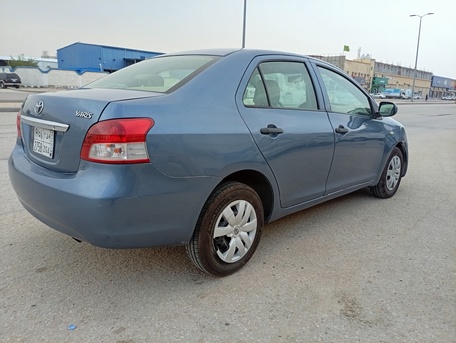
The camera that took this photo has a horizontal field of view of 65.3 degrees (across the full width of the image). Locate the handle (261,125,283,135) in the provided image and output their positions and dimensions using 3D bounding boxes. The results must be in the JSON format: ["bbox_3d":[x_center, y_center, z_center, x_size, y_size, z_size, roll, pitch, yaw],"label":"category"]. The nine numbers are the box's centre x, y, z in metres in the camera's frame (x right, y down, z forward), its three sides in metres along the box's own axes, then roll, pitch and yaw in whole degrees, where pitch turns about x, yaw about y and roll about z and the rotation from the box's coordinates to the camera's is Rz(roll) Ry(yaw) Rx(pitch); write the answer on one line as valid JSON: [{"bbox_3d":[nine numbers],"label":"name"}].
[{"bbox_3d":[0.281,-0.263,2.284,0.230,0.075,0.050,-11,17,-44],"label":"handle"}]

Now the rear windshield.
[{"bbox_3d":[-0.598,-0.686,2.479,1.180,0.090,0.590,13,45,44],"label":"rear windshield"}]

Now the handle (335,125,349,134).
[{"bbox_3d":[0.939,-0.336,2.938,0.230,0.075,0.050,-11,17,-44],"label":"handle"}]

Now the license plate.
[{"bbox_3d":[-1.090,-0.174,2.101,0.335,0.155,0.020,13,9,44],"label":"license plate"}]

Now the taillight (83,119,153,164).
[{"bbox_3d":[-0.543,-0.158,1.728,0.250,0.210,0.300,-11,17,-44],"label":"taillight"}]

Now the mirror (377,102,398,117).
[{"bbox_3d":[1.483,-0.568,3.300,0.130,0.130,0.200,-11,17,-44],"label":"mirror"}]

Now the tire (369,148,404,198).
[{"bbox_3d":[1.804,0.009,4.057,0.594,0.594,0.185,-11,17,-44],"label":"tire"}]

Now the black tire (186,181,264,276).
[{"bbox_3d":[-0.005,0.365,2.294,0.594,0.594,0.185,-11,17,-44],"label":"black tire"}]

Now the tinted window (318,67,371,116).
[{"bbox_3d":[1.050,-0.690,3.155,0.880,0.430,0.050,-11,1,-44],"label":"tinted window"}]

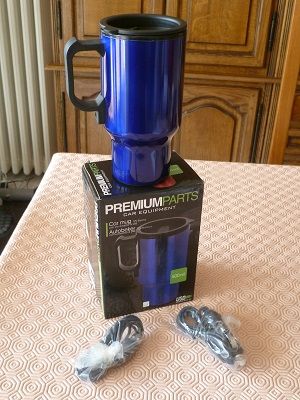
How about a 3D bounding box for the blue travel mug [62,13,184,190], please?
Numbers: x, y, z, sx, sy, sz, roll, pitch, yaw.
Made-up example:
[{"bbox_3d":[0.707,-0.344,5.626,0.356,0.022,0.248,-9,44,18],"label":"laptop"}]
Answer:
[{"bbox_3d":[-0.025,-0.101,0.482,0.118,0.167,0.085,-8,33,-13],"label":"blue travel mug"}]

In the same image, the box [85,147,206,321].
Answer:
[{"bbox_3d":[-0.011,0.046,0.578,0.122,0.183,0.084,-10,34,-16],"label":"box"}]

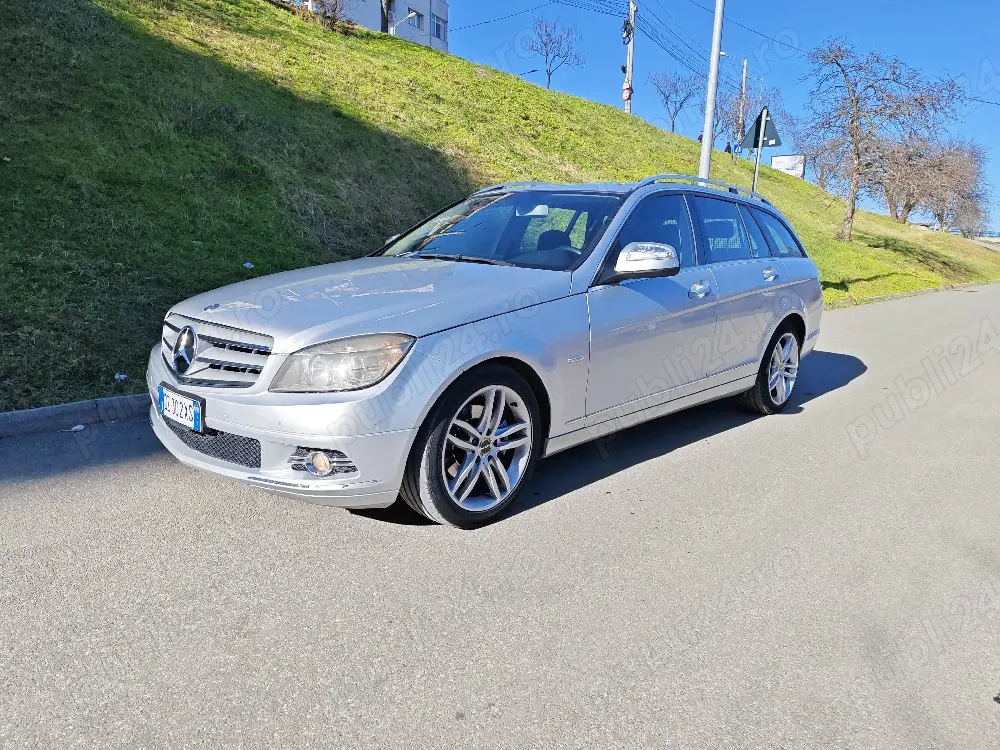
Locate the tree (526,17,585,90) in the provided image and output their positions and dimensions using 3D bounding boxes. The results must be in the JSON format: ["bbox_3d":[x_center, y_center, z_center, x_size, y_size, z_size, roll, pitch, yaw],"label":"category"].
[{"bbox_3d":[3.079,-17.302,37.693,3.153,4.071,3.153,2,10,4],"label":"tree"}]

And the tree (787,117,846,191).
[{"bbox_3d":[24.254,-16.674,52.511,4.544,5.534,4.544,6,11,23],"label":"tree"}]

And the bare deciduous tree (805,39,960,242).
[{"bbox_3d":[15.530,-9.140,27.319,6.147,7.701,5.840,7,12,28],"label":"bare deciduous tree"}]

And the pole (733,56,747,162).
[{"bbox_3d":[19.773,-21.437,56.317,0.320,8.327,0.320,5,11,18],"label":"pole"}]

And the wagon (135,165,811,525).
[{"bbox_3d":[0.390,-0.420,4.181,1.830,1.460,4.596,11,14,43],"label":"wagon"}]

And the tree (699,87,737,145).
[{"bbox_3d":[17.613,-20.514,55.630,3.800,4.983,4.180,4,11,16],"label":"tree"}]

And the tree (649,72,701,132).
[{"bbox_3d":[12.371,-18.908,48.682,3.651,4.396,3.651,4,10,13],"label":"tree"}]

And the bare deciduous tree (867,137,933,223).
[{"bbox_3d":[24.255,-11.692,41.559,3.956,4.986,3.956,7,12,29],"label":"bare deciduous tree"}]

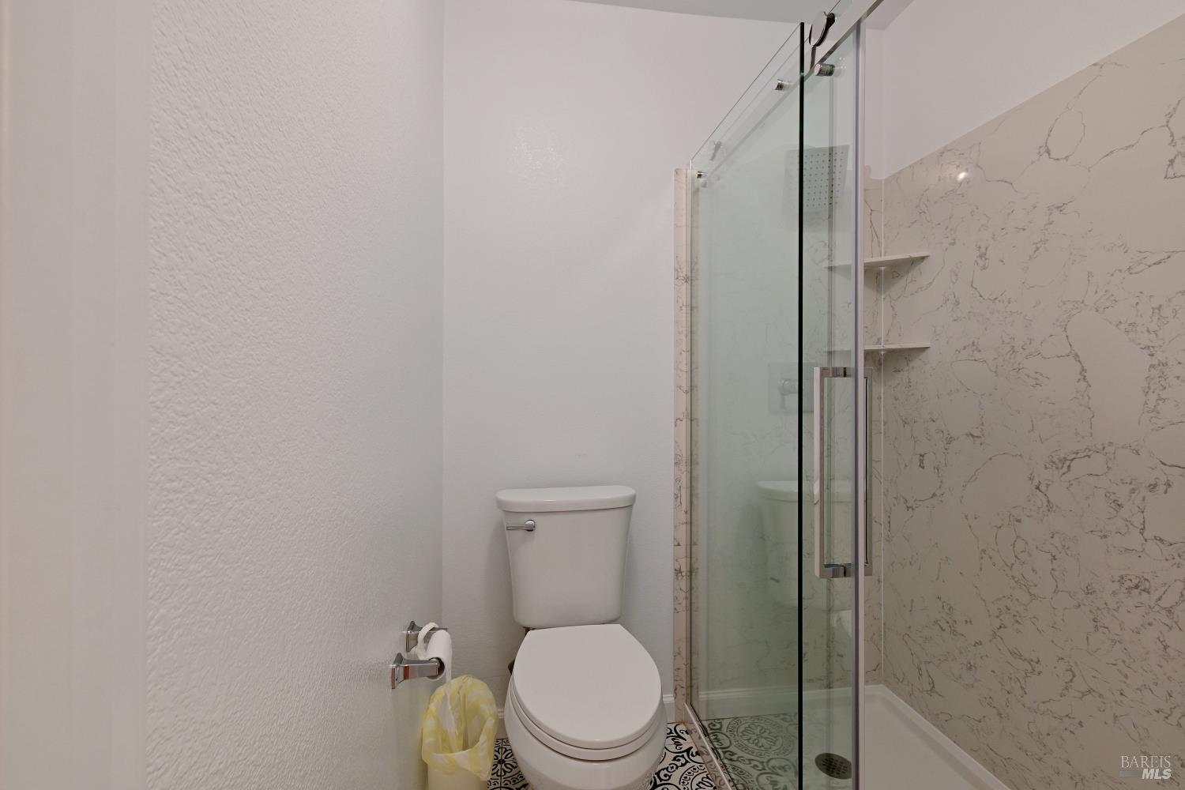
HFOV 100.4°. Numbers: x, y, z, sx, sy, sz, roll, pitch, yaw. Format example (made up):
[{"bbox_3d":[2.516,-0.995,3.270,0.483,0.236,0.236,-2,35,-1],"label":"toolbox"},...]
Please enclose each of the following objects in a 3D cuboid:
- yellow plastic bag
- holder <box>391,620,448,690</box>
[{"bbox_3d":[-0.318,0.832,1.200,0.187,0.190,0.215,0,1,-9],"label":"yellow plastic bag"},{"bbox_3d":[-0.351,0.527,1.020,0.080,0.046,0.182,0,1,-9],"label":"holder"}]

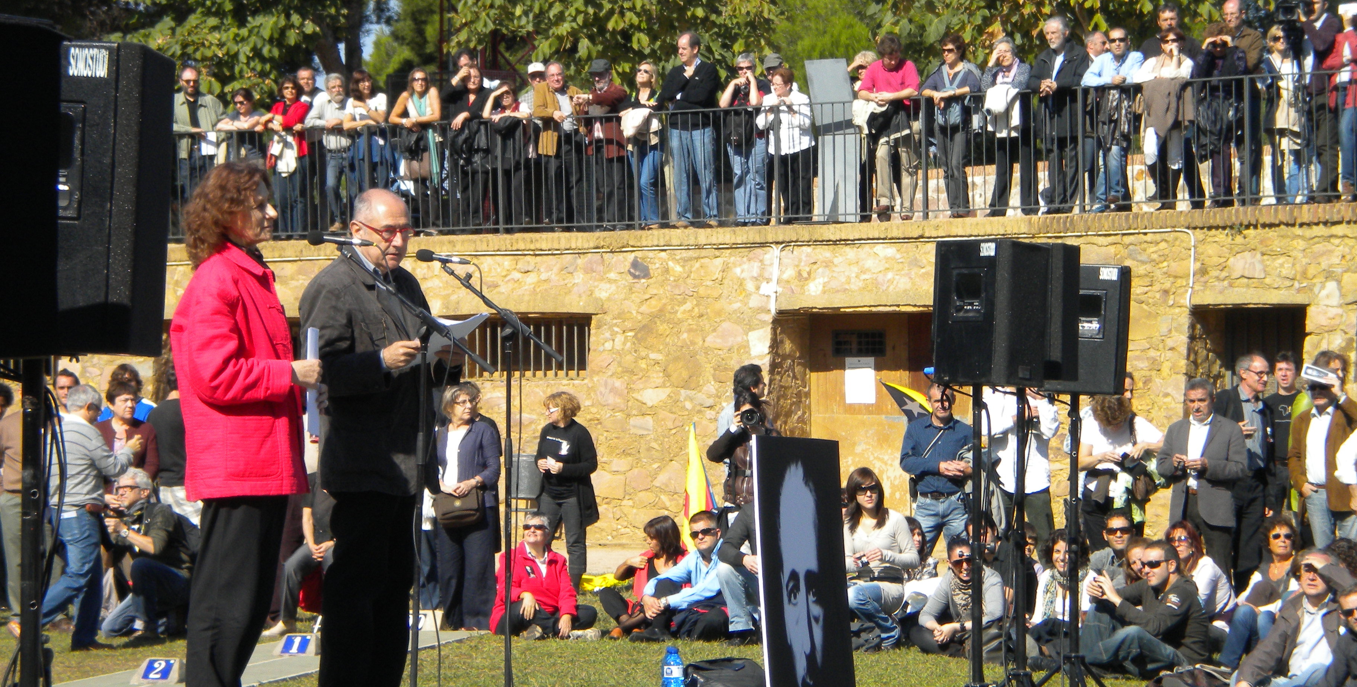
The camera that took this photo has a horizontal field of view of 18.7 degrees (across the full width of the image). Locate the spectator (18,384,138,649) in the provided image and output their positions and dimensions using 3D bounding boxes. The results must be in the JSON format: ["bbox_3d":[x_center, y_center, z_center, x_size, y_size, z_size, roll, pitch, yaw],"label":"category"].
[{"bbox_3d":[-3.852,1.112,26.400,0.640,1.680,0.460,0,0,-22],"label":"spectator"}]

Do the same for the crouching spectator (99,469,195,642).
[{"bbox_3d":[-3.460,1.394,27.000,0.620,1.100,0.500,0,-1,-35],"label":"crouching spectator"}]

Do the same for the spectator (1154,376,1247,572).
[{"bbox_3d":[3.203,1.061,25.200,0.560,1.700,0.380,0,-1,18],"label":"spectator"}]

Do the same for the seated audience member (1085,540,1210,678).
[{"bbox_3d":[2.564,1.452,22.600,0.650,0.770,0.520,0,-1,-29],"label":"seated audience member"}]

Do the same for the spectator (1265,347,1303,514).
[{"bbox_3d":[3.974,0.963,27.000,0.500,1.780,0.310,0,0,7],"label":"spectator"}]

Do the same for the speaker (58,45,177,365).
[{"bbox_3d":[-1.131,-0.254,7.400,0.370,0.550,0.350,0,-1,10],"label":"speaker"}]

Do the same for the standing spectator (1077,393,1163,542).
[{"bbox_3d":[2.746,1.091,25.600,0.540,1.580,0.420,0,-1,-12],"label":"standing spectator"}]

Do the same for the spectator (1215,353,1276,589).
[{"bbox_3d":[3.648,0.946,26.500,0.520,1.770,0.380,0,-1,-30],"label":"spectator"}]

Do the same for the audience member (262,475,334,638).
[{"bbox_3d":[-2.281,1.241,26.400,0.600,1.270,0.850,0,-1,20],"label":"audience member"}]

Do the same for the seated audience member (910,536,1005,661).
[{"bbox_3d":[1.710,1.538,25.200,0.640,0.720,0.620,-1,-1,5],"label":"seated audience member"}]

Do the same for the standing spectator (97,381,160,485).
[{"bbox_3d":[-3.706,1.074,27.700,0.480,1.640,0.320,0,0,3],"label":"standing spectator"}]

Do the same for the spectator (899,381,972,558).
[{"bbox_3d":[1.663,1.085,26.400,0.520,1.680,0.380,0,-1,-6],"label":"spectator"}]

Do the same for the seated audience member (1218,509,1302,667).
[{"bbox_3d":[3.354,1.413,23.700,0.500,0.890,0.720,0,-1,30],"label":"seated audience member"}]

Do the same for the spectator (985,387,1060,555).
[{"bbox_3d":[2.207,0.962,26.400,0.520,1.780,0.420,0,0,12],"label":"spectator"}]

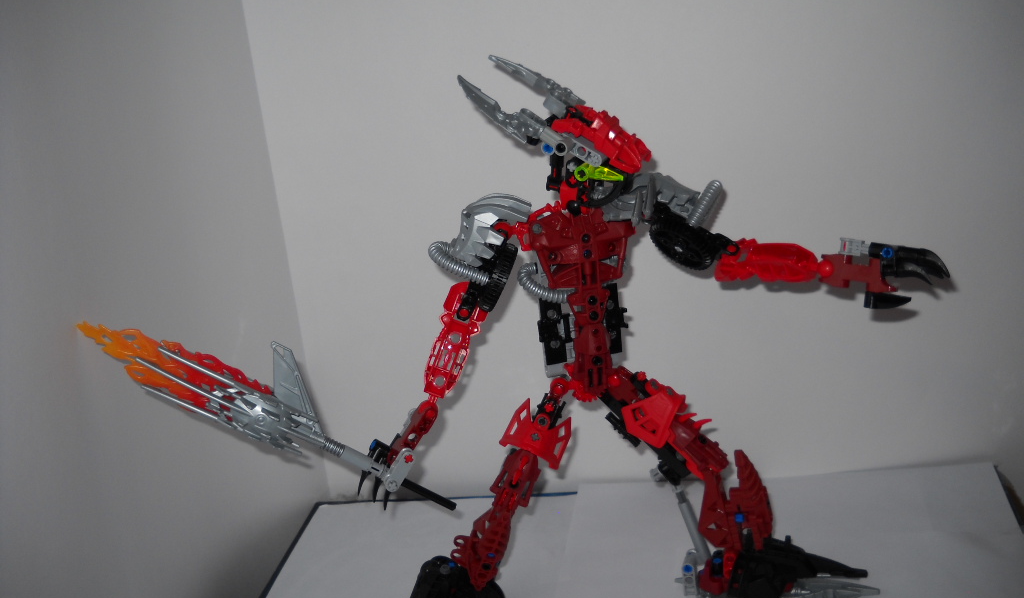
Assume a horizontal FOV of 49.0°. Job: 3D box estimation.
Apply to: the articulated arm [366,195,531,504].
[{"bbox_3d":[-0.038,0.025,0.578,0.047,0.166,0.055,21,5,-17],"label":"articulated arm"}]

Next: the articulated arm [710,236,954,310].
[{"bbox_3d":[0.168,-0.014,0.588,0.120,0.036,0.032,4,22,24],"label":"articulated arm"}]

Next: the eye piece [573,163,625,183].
[{"bbox_3d":[0.044,-0.063,0.567,0.026,0.009,0.009,8,23,19],"label":"eye piece"}]

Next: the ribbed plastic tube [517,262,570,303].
[{"bbox_3d":[0.017,-0.009,0.580,0.029,0.020,0.027,-10,19,-9],"label":"ribbed plastic tube"}]

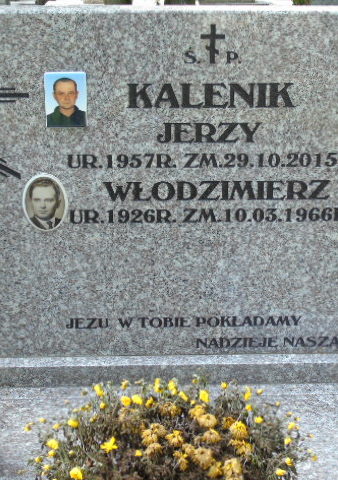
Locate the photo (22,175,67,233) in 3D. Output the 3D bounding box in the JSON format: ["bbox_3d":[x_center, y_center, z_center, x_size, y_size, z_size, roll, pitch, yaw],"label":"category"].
[{"bbox_3d":[-0.248,-0.075,1.990,0.090,0.120,0.010,0,19,-2],"label":"photo"}]

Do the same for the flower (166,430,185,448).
[{"bbox_3d":[0.011,0.338,1.693,0.033,0.028,0.032,0,23,0],"label":"flower"}]

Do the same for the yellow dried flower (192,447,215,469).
[{"bbox_3d":[0.051,0.324,1.488,0.036,0.030,0.036,0,23,-2],"label":"yellow dried flower"}]

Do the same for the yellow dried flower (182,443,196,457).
[{"bbox_3d":[0.029,0.315,1.503,0.024,0.020,0.024,0,23,-2],"label":"yellow dried flower"}]

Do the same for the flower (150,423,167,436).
[{"bbox_3d":[-0.018,0.326,1.720,0.030,0.021,0.027,0,23,0],"label":"flower"}]

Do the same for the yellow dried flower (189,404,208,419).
[{"bbox_3d":[0.047,0.274,1.594,0.031,0.018,0.031,0,23,-2],"label":"yellow dried flower"}]

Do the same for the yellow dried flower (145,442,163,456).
[{"bbox_3d":[-0.022,0.315,1.502,0.027,0.018,0.027,0,23,-2],"label":"yellow dried flower"}]

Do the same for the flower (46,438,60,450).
[{"bbox_3d":[-0.203,0.356,1.737,0.024,0.019,0.022,0,23,0],"label":"flower"}]

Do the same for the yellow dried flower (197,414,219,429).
[{"bbox_3d":[0.062,0.285,1.567,0.035,0.019,0.035,0,23,-2],"label":"yellow dried flower"}]

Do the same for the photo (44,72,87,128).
[{"bbox_3d":[-0.204,-0.276,1.981,0.082,0.111,0.007,0,20,-2],"label":"photo"}]

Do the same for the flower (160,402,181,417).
[{"bbox_3d":[0.002,0.272,1.599,0.035,0.019,0.035,0,23,-2],"label":"flower"}]

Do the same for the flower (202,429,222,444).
[{"bbox_3d":[0.065,0.301,1.530,0.031,0.021,0.031,0,23,-2],"label":"flower"}]

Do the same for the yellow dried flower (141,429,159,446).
[{"bbox_3d":[-0.032,0.336,1.698,0.030,0.029,0.030,0,23,0],"label":"yellow dried flower"}]

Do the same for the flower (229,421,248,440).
[{"bbox_3d":[0.109,0.295,1.545,0.031,0.026,0.031,0,23,-2],"label":"flower"}]

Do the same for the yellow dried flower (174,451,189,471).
[{"bbox_3d":[0.021,0.362,1.638,0.025,0.032,0.030,0,23,0],"label":"yellow dried flower"}]

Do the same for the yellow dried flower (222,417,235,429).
[{"bbox_3d":[0.104,0.318,1.740,0.024,0.019,0.022,0,23,0],"label":"yellow dried flower"}]

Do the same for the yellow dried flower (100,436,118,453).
[{"bbox_3d":[-0.103,0.347,1.695,0.030,0.025,0.029,0,23,0],"label":"yellow dried flower"}]

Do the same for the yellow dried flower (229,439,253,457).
[{"bbox_3d":[0.121,0.348,1.672,0.039,0.026,0.035,0,23,0],"label":"yellow dried flower"}]

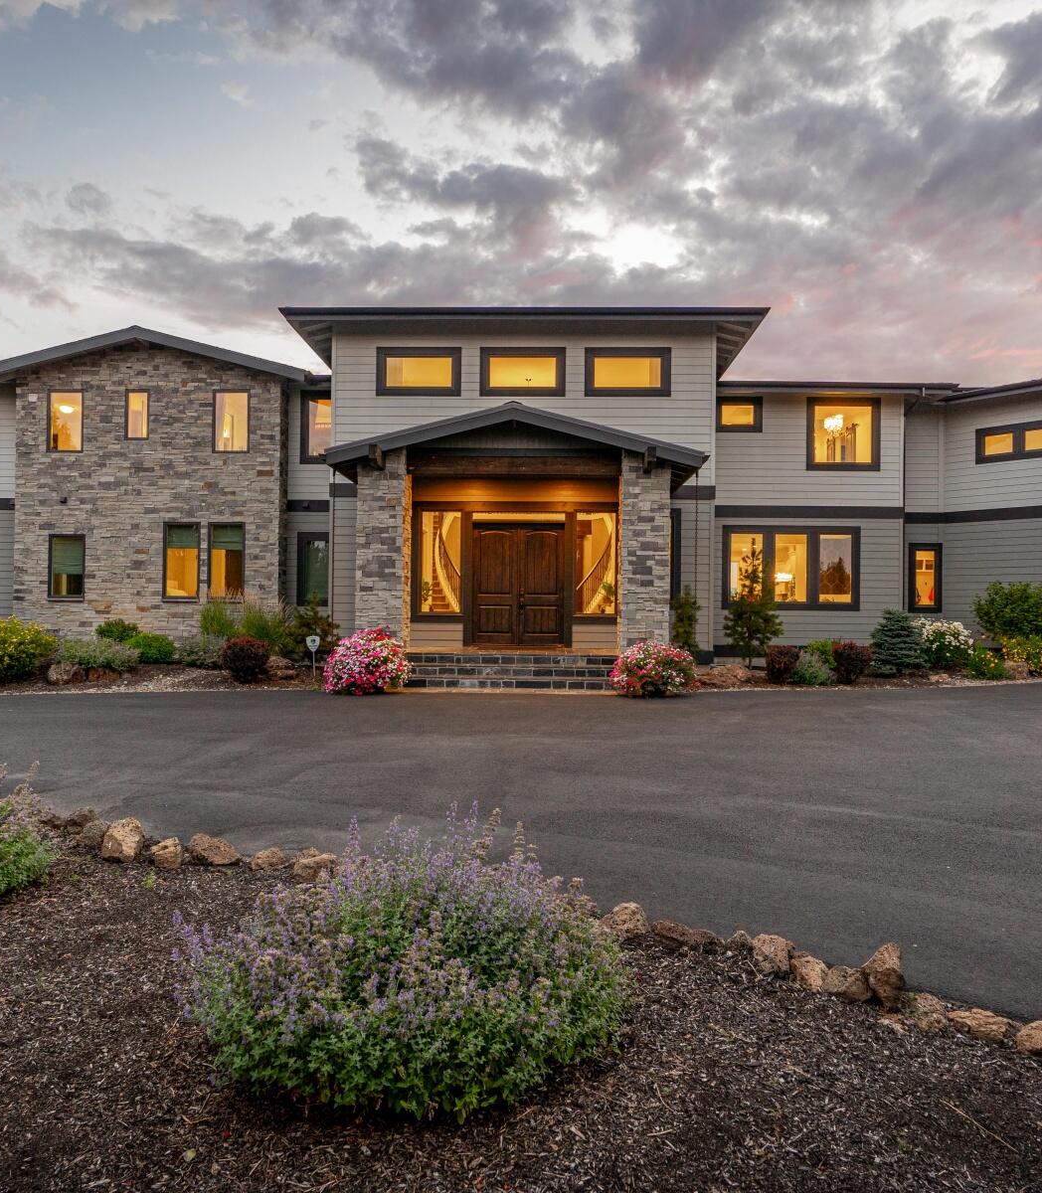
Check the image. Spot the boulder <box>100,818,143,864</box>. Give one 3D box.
[{"bbox_3d":[-2.120,1.285,4.240,0.220,0.205,0.200,1,0,-27],"label":"boulder"}]

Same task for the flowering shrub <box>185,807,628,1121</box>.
[{"bbox_3d":[-0.375,1.085,2.730,1.480,0.600,1.420,0,0,0],"label":"flowering shrub"}]

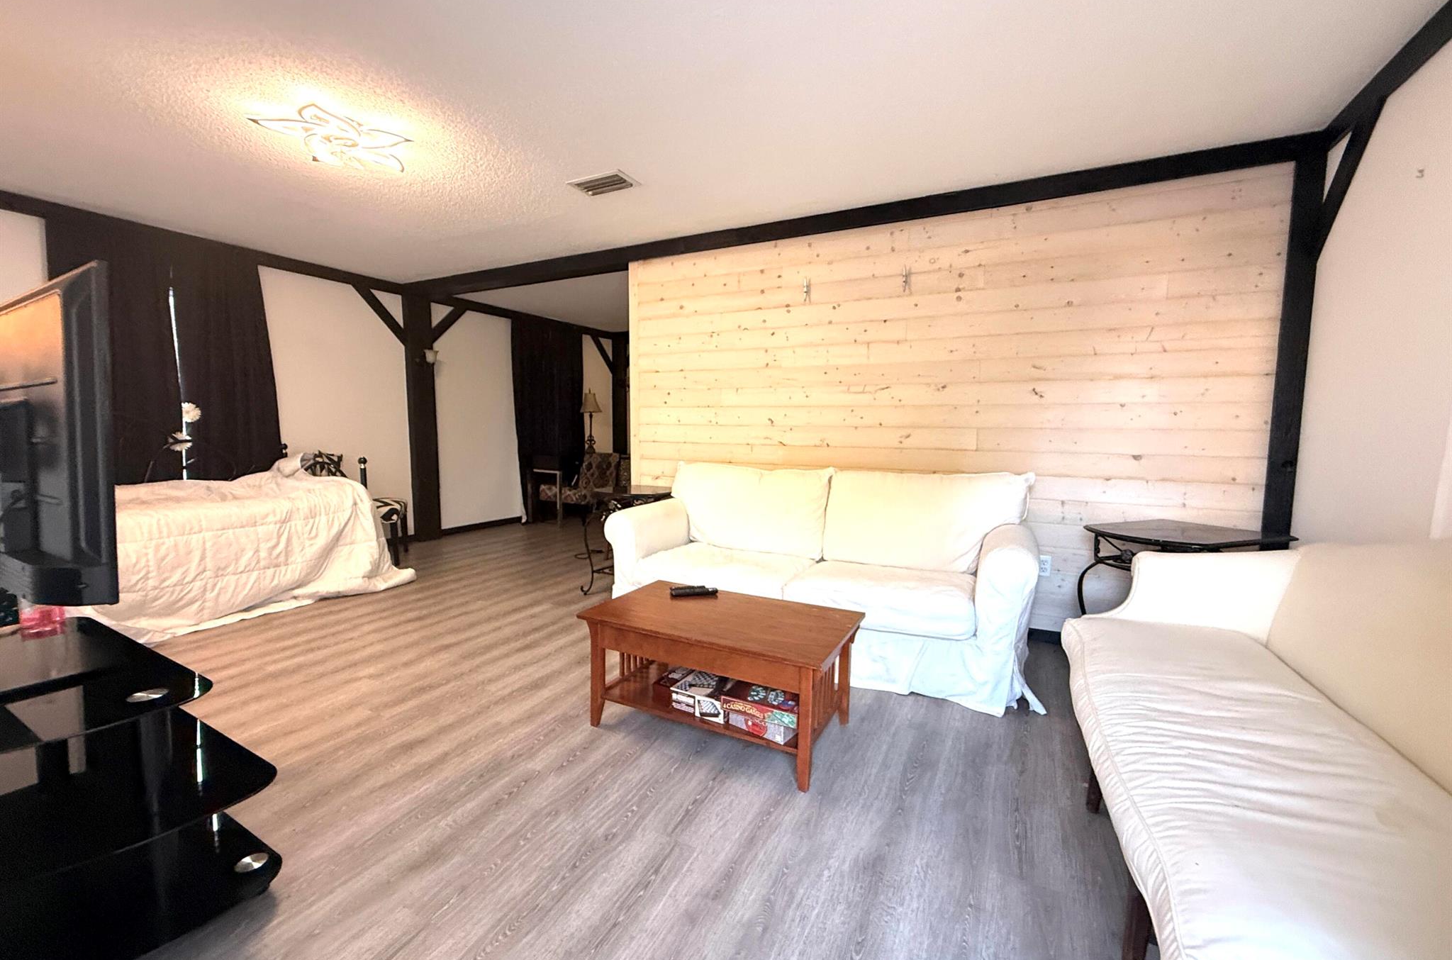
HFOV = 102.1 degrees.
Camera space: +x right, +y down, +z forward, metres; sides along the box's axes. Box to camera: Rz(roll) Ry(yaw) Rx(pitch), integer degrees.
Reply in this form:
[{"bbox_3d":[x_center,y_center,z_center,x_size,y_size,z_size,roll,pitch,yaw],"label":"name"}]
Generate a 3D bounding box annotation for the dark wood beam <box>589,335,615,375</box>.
[{"bbox_3d":[-1.734,-1.768,8.134,0.100,0.660,0.100,3,51,27],"label":"dark wood beam"}]

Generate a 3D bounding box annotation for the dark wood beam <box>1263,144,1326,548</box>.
[{"bbox_3d":[2.598,-0.245,2.737,0.110,2.360,0.136,3,6,27],"label":"dark wood beam"}]

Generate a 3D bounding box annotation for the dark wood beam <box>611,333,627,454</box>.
[{"bbox_3d":[-1.577,-0.819,8.563,0.142,2.360,0.189,3,6,27],"label":"dark wood beam"}]

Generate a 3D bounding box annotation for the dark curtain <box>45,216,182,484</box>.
[{"bbox_3d":[-4.018,-0.413,3.938,0.118,2.325,0.578,3,6,27],"label":"dark curtain"}]

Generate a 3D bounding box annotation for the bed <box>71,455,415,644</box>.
[{"bbox_3d":[-3.441,0.327,3.731,1.357,0.968,2.136,3,6,27],"label":"bed"}]

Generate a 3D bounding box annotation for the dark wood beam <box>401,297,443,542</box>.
[{"bbox_3d":[-3.014,-0.567,5.811,0.142,2.360,0.236,3,6,27],"label":"dark wood beam"}]

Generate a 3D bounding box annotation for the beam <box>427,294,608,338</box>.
[{"bbox_3d":[-2.292,-1.913,7.059,0.171,0.106,2.879,3,6,27],"label":"beam"}]

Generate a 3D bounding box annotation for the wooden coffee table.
[{"bbox_3d":[-0.020,0.745,2.280,0.974,0.446,0.572,3,6,28],"label":"wooden coffee table"}]

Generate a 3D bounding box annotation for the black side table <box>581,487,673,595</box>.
[{"bbox_3d":[-0.621,0.430,4.077,0.602,0.728,0.566,3,6,27],"label":"black side table"}]

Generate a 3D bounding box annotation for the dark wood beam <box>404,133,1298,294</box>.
[{"bbox_3d":[-0.168,-1.631,4.119,6.384,0.116,0.189,3,6,27],"label":"dark wood beam"}]

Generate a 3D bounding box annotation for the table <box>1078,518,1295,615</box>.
[{"bbox_3d":[1.936,0.588,2.556,0.602,0.728,0.566,-2,6,-19],"label":"table"}]

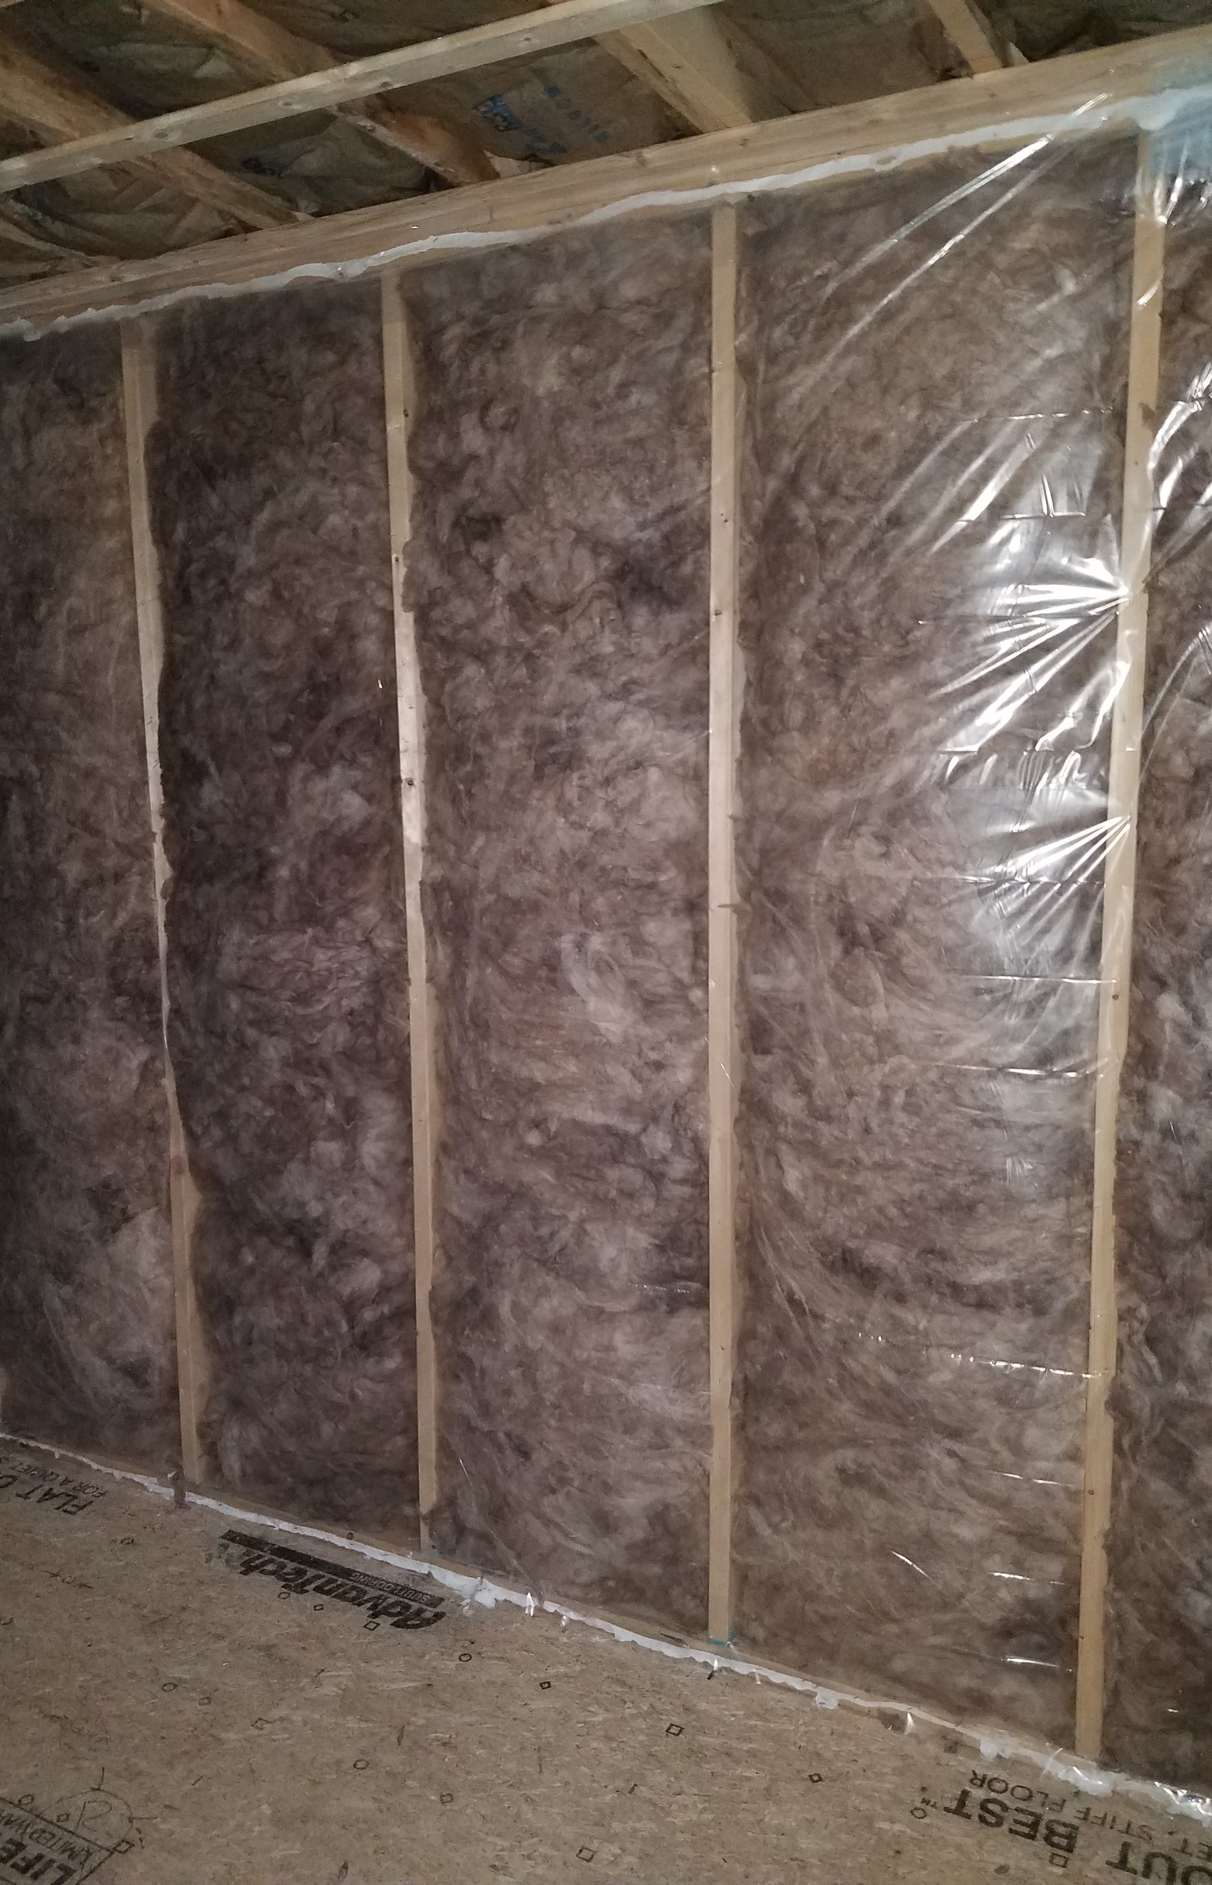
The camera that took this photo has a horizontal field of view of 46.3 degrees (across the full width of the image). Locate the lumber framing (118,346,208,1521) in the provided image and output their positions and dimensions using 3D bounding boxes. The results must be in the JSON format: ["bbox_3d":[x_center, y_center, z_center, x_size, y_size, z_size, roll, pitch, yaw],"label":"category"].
[{"bbox_3d":[-0.869,-0.021,2.906,0.038,2.352,0.112,4,9,27],"label":"lumber framing"}]

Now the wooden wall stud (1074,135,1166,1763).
[{"bbox_3d":[0.754,0.084,2.068,0.038,2.352,0.112,4,9,27],"label":"wooden wall stud"}]

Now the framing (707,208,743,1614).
[{"bbox_3d":[0.213,0.049,2.347,0.038,2.352,0.112,4,9,27],"label":"framing"}]

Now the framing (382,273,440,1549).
[{"bbox_3d":[-0.325,0.014,2.625,0.038,2.352,0.112,4,9,27],"label":"framing"}]

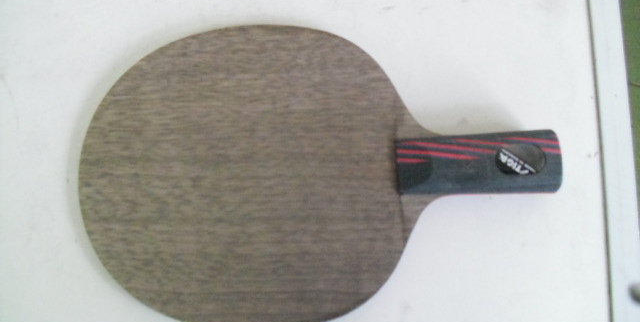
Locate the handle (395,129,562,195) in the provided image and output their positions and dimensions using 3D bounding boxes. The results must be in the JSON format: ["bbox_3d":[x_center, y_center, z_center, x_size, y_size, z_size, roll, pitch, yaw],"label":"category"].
[{"bbox_3d":[0.078,0.002,0.320,0.082,0.023,0.031,-3,81,0],"label":"handle"}]

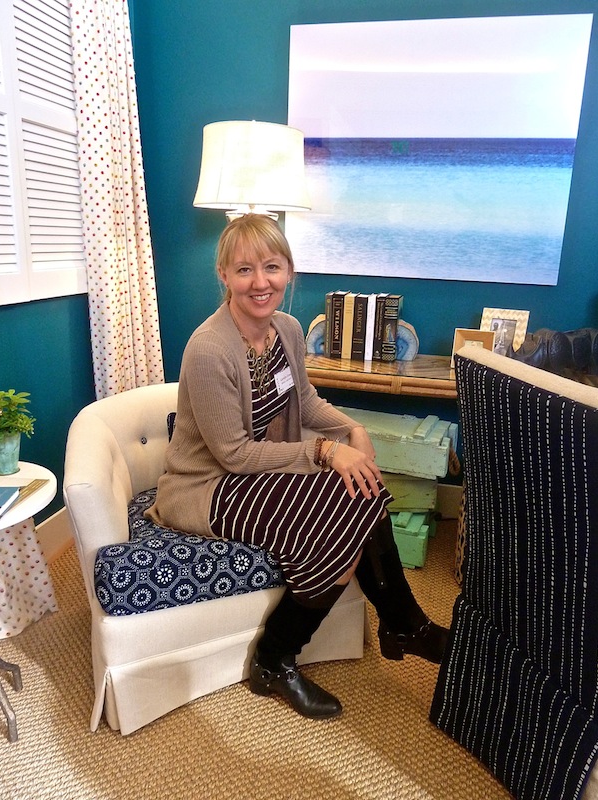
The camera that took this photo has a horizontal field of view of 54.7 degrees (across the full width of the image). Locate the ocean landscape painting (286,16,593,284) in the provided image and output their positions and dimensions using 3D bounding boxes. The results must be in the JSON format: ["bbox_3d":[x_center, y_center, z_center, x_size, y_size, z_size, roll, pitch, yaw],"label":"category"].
[{"bbox_3d":[0.476,-0.928,2.207,1.067,0.910,0.030,6,16,12],"label":"ocean landscape painting"}]

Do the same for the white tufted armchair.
[{"bbox_3d":[-0.274,0.347,1.734,0.760,0.720,0.720,-5,17,-25],"label":"white tufted armchair"}]

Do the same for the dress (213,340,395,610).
[{"bbox_3d":[-0.039,0.141,1.483,0.560,0.700,0.420,15,20,39],"label":"dress"}]

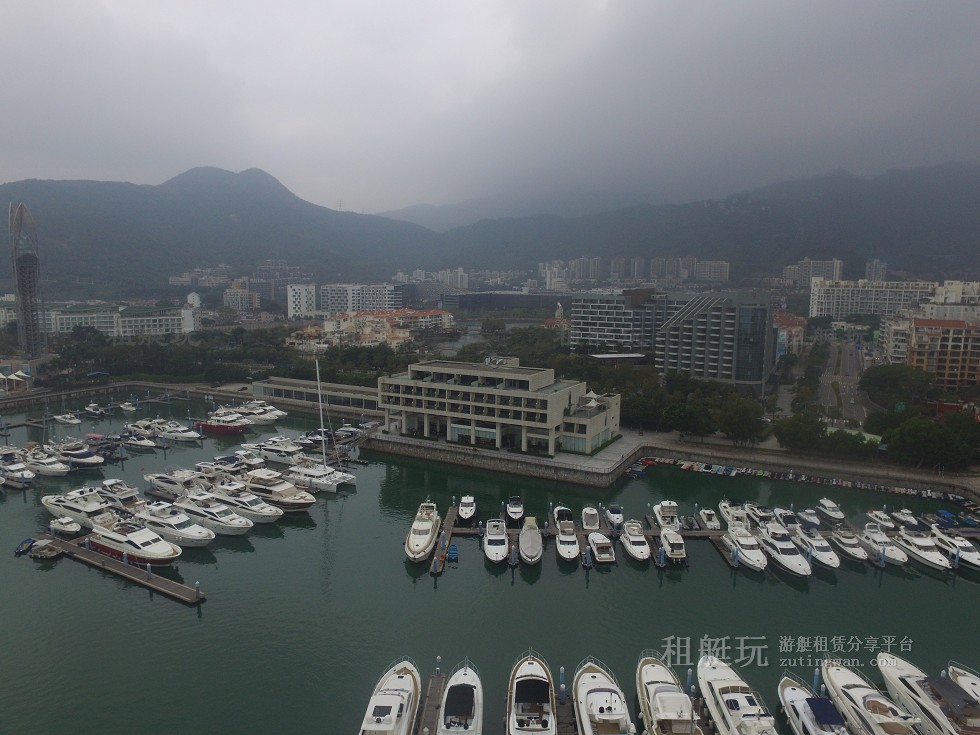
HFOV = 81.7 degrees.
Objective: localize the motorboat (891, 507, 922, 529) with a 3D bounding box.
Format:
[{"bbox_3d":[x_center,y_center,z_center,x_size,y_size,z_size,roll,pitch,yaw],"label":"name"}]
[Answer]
[{"bbox_3d":[84.610,30.570,115.130,2.500,2.500,6.600,1,9,2],"label":"motorboat"}]

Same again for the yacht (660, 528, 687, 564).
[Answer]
[{"bbox_3d":[32.392,30.990,100.425,3.100,2.900,10.200,1,7,6],"label":"yacht"}]

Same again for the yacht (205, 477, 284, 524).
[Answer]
[{"bbox_3d":[-49.634,27.358,115.390,21.000,6.000,5.200,4,8,27],"label":"yacht"}]

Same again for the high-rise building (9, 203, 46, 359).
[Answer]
[{"bbox_3d":[-246.180,-45.150,301.050,12.500,82.000,12.500,-6,11,-39],"label":"high-rise building"}]

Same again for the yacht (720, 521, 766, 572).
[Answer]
[{"bbox_3d":[39.280,27.220,86.780,3.900,4.950,12.300,0,6,0],"label":"yacht"}]

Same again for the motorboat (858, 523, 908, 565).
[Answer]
[{"bbox_3d":[68.186,30.378,97.733,4.000,5.000,12.000,1,7,4],"label":"motorboat"}]

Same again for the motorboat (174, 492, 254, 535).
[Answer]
[{"bbox_3d":[-47.690,24.920,97.590,20.300,5.900,5.300,4,7,29],"label":"motorboat"}]

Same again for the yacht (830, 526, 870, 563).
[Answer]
[{"bbox_3d":[63.363,30.766,99.407,3.500,3.800,10.500,1,7,6],"label":"yacht"}]

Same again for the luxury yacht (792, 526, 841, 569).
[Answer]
[{"bbox_3d":[56.106,30.661,96.701,4.000,4.600,12.900,1,7,3],"label":"luxury yacht"}]

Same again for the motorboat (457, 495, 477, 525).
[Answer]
[{"bbox_3d":[-4.590,29.210,116.180,3.100,3.000,8.600,1,9,2],"label":"motorboat"}]

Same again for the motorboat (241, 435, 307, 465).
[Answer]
[{"bbox_3d":[-59.060,21.580,152.130,19.200,6.200,4.900,4,9,24],"label":"motorboat"}]

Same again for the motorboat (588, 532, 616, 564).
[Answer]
[{"bbox_3d":[19.680,31.152,100.383,3.200,2.500,10.200,0,7,1],"label":"motorboat"}]

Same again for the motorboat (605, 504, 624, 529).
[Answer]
[{"bbox_3d":[21.720,26.510,101.310,2.700,2.800,7.300,1,6,1],"label":"motorboat"}]

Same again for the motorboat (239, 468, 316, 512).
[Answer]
[{"bbox_3d":[-40.750,23.560,109.470,19.800,6.100,5.300,4,7,29],"label":"motorboat"}]

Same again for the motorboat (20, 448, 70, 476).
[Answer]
[{"bbox_3d":[-99.040,21.520,128.400,15.200,5.100,4.400,4,7,30],"label":"motorboat"}]

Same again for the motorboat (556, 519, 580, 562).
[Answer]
[{"bbox_3d":[13.760,31.110,100.910,3.800,4.200,12.300,1,9,2],"label":"motorboat"}]

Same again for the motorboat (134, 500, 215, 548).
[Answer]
[{"bbox_3d":[-51.180,25.490,92.650,19.000,5.800,5.100,4,7,29],"label":"motorboat"}]

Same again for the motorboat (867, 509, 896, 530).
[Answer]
[{"bbox_3d":[69.130,26.870,101.020,2.800,2.900,8.100,0,6,0],"label":"motorboat"}]

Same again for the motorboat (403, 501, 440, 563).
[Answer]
[{"bbox_3d":[-12.180,29.960,102.340,4.950,5.500,17.400,1,9,2],"label":"motorboat"}]

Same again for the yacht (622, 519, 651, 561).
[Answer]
[{"bbox_3d":[25.634,30.413,98.729,3.800,4.400,11.400,1,7,3],"label":"yacht"}]

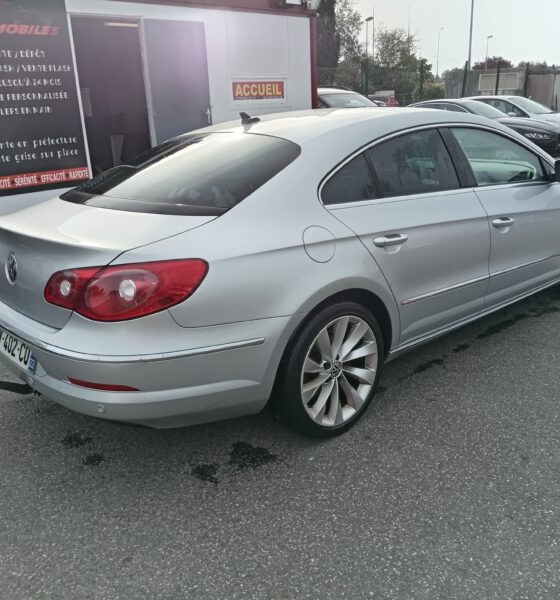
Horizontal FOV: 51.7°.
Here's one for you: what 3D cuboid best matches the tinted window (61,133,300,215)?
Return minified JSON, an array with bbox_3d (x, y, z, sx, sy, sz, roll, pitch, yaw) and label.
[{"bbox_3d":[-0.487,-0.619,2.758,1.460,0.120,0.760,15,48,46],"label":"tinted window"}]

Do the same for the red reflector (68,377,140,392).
[{"bbox_3d":[-0.645,0.301,2.092,0.337,0.032,0.040,5,19,28],"label":"red reflector"}]

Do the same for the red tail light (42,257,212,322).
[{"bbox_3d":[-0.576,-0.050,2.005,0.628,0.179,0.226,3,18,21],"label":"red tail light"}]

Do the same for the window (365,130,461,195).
[{"bbox_3d":[0.618,-0.647,2.720,0.640,0.335,0.050,-17,-9,-39],"label":"window"}]

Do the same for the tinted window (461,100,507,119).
[{"bbox_3d":[4.285,-3.997,12.044,0.820,0.140,1.400,41,38,21],"label":"tinted window"}]

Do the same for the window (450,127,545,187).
[{"bbox_3d":[1.264,-0.824,3.280,0.854,0.337,0.060,-17,-2,-39],"label":"window"}]

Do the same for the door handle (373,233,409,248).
[{"bbox_3d":[0.484,-0.268,2.527,0.236,0.042,0.050,-17,21,-39],"label":"door handle"}]

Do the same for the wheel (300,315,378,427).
[{"bbox_3d":[0.210,0.291,2.537,0.487,0.487,0.181,-17,21,-39],"label":"wheel"}]

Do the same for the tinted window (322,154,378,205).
[{"bbox_3d":[0.269,-0.502,2.407,0.355,0.205,0.040,-17,-9,-39],"label":"tinted window"}]

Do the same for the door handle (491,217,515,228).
[{"bbox_3d":[1.201,-0.422,3.089,0.235,0.045,0.055,-17,21,-39],"label":"door handle"}]

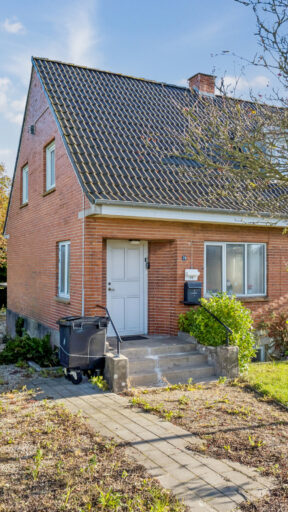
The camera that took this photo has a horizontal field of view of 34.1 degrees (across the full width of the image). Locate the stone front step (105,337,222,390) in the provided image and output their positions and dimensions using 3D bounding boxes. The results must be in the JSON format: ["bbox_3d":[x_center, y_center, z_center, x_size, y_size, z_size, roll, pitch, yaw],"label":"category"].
[{"bbox_3d":[0.034,1.984,9.106,1.970,0.530,1.900,1,-2,-26],"label":"stone front step"}]

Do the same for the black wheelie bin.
[{"bbox_3d":[-1.140,1.694,8.680,0.770,1.160,0.760,1,-1,-24],"label":"black wheelie bin"}]

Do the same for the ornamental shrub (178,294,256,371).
[{"bbox_3d":[1.558,1.503,9.638,1.560,1.530,1.550,0,-1,0],"label":"ornamental shrub"}]

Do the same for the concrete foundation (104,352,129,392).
[{"bbox_3d":[-0.488,1.977,7.936,0.260,0.545,0.540,1,-2,-26],"label":"concrete foundation"}]

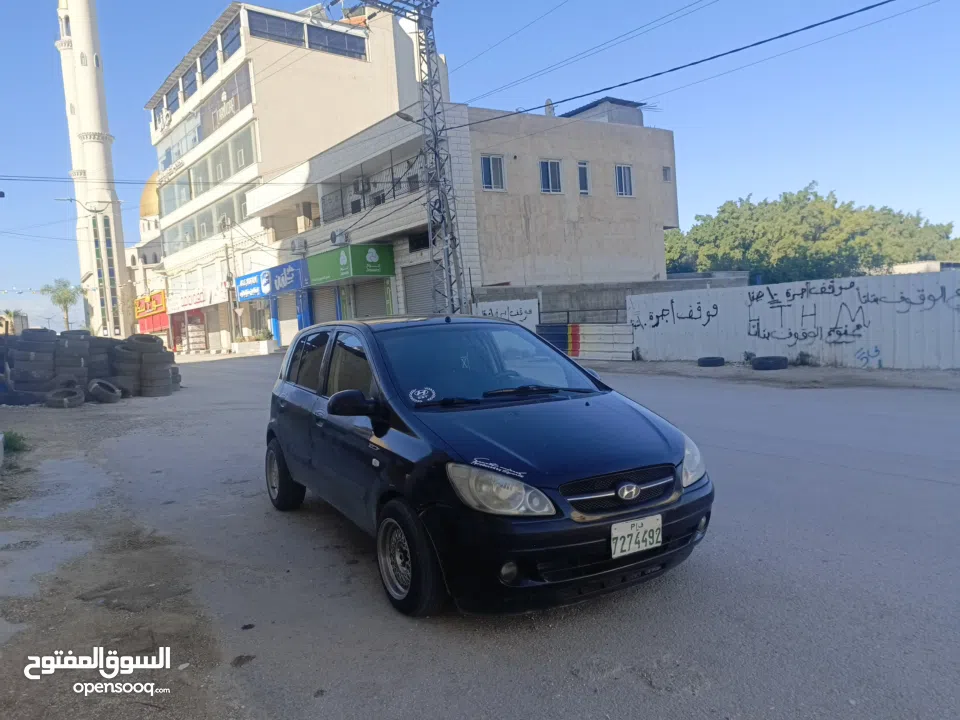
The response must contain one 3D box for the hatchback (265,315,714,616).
[{"bbox_3d":[-0.288,0.459,4.597,1.720,1.485,3.825,-4,3,-30],"label":"hatchback"}]

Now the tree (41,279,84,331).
[{"bbox_3d":[-35.000,-4.050,56.000,3.400,5.600,3.400,-6,3,-32],"label":"tree"}]

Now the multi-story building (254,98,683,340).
[{"bbox_3d":[-1.374,-5.383,32.117,12.900,9.226,16.200,-6,3,-37],"label":"multi-story building"}]

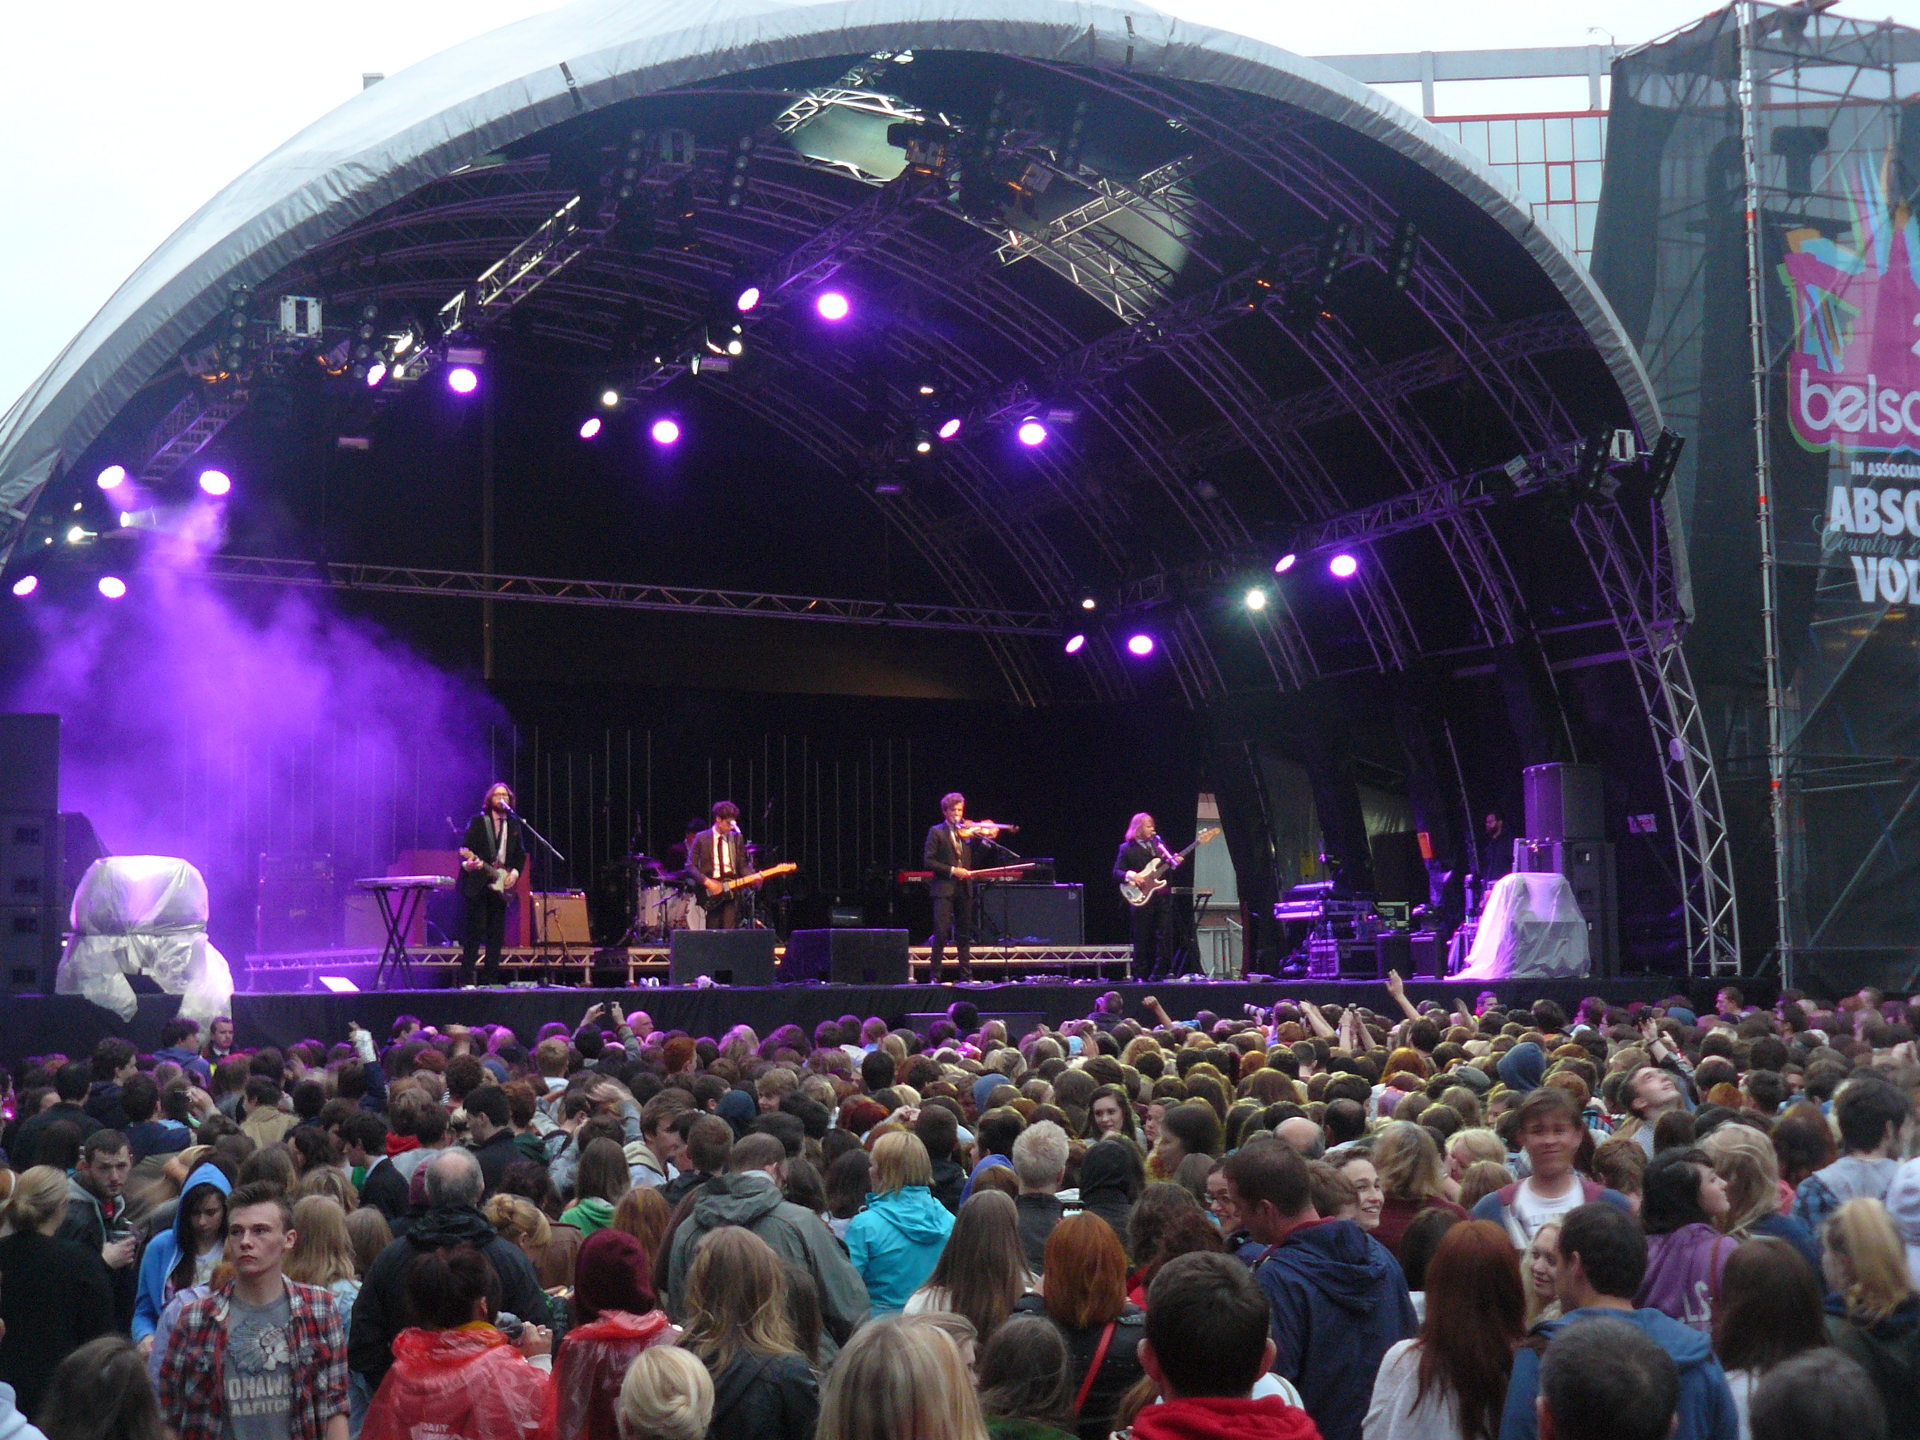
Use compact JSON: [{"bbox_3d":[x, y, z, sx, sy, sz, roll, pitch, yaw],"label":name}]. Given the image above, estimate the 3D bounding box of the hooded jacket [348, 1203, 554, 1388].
[{"bbox_3d":[-1.389,1.663,8.174,0.550,0.700,0.360,0,-4,2],"label":"hooded jacket"}]

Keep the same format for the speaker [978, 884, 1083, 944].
[{"bbox_3d":[0.704,1.934,29.600,1.080,0.620,0.420,2,-5,-25],"label":"speaker"}]

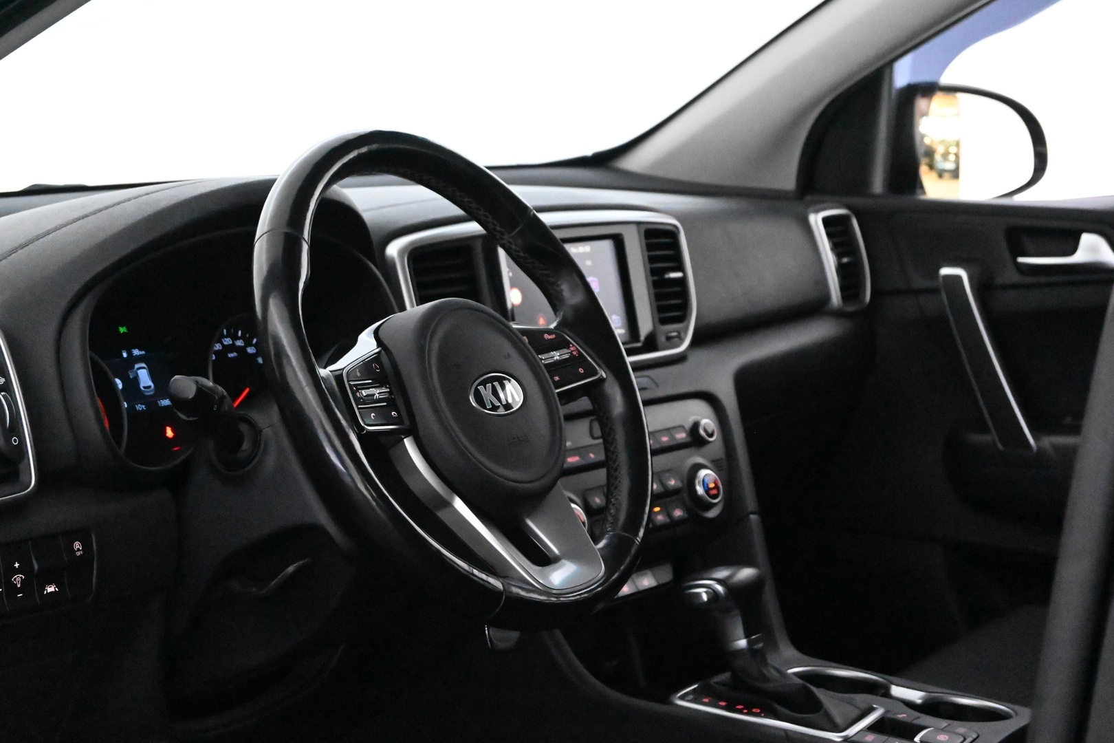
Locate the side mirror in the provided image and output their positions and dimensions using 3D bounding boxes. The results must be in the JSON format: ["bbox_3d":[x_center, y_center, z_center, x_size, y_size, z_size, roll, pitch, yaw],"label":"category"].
[{"bbox_3d":[0.490,-0.278,2.608,0.230,0.165,0.120,-5,9,-33],"label":"side mirror"}]

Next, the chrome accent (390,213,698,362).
[{"bbox_3d":[-0.001,-0.066,1.843,0.045,0.142,0.405,-9,0,40],"label":"chrome accent"}]

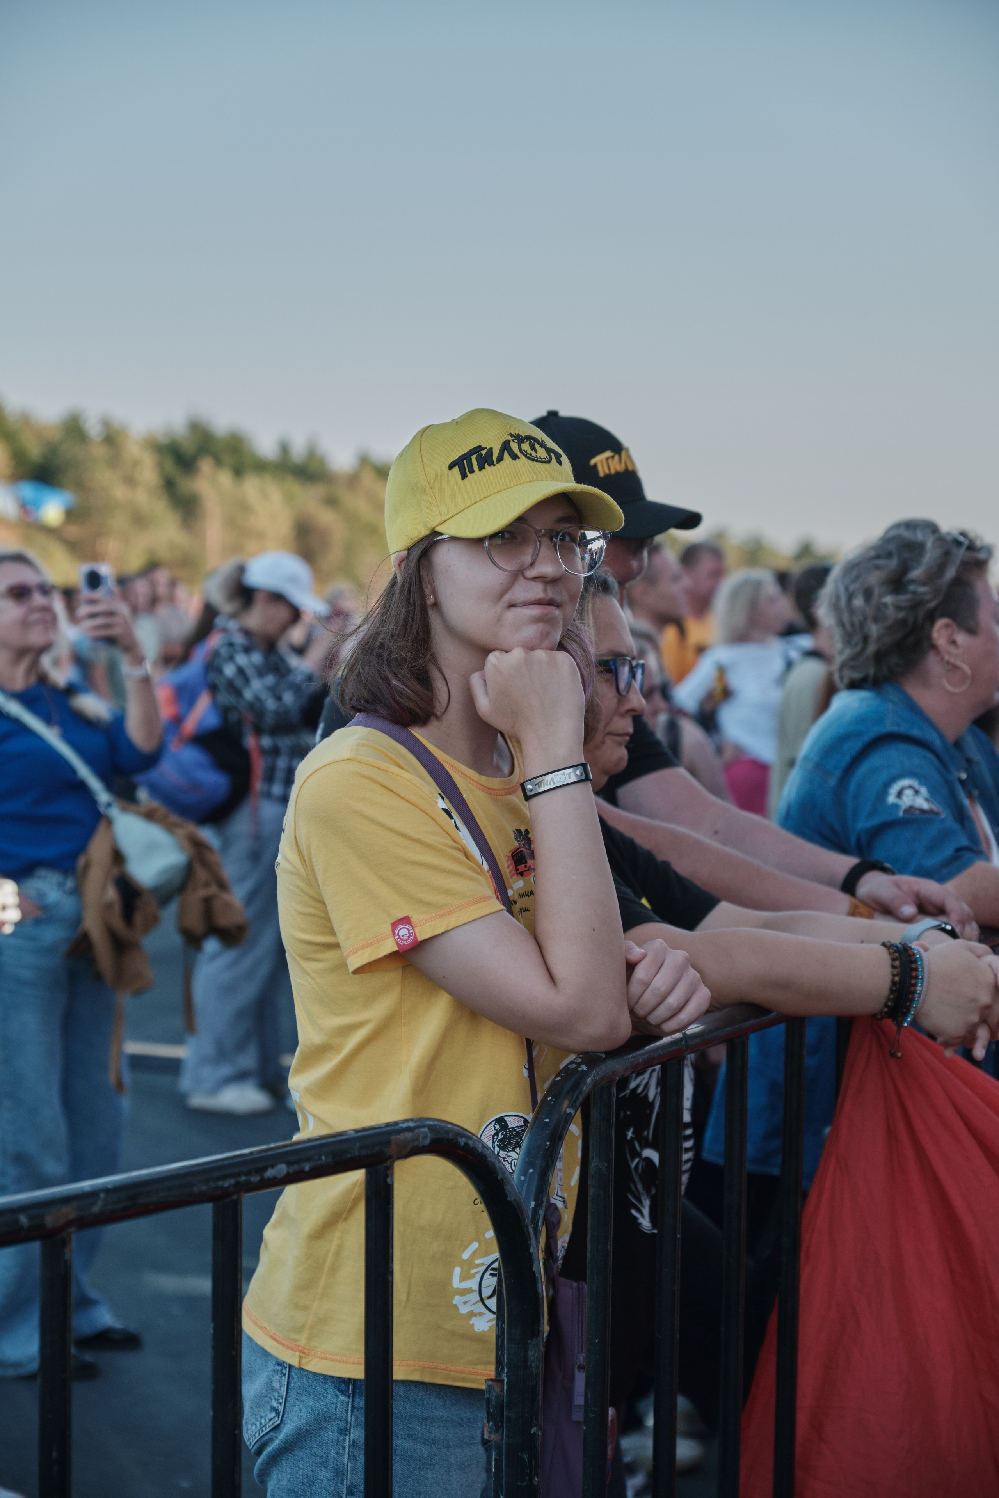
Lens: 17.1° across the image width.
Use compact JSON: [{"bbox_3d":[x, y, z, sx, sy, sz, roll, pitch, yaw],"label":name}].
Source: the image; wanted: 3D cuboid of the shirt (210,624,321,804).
[{"bbox_3d":[-0.669,-0.110,9.600,0.380,0.570,0.450,2,3,18],"label":"shirt"}]

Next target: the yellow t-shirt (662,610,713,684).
[{"bbox_3d":[0.672,-0.133,11.300,0.290,0.690,0.500,4,4,44],"label":"yellow t-shirt"}]

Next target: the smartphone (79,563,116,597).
[{"bbox_3d":[-0.764,-0.278,6.350,0.075,0.160,0.009,-8,3,-33],"label":"smartphone"}]

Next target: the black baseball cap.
[{"bbox_3d":[0.097,-0.315,3.840,0.270,0.145,0.180,2,3,20],"label":"black baseball cap"}]

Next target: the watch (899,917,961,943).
[{"bbox_3d":[0.443,0.199,3.420,0.032,0.052,0.062,0,-40,41],"label":"watch"}]

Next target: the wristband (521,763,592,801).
[{"bbox_3d":[0.051,0.030,2.990,0.064,0.018,0.052,-18,0,0],"label":"wristband"}]

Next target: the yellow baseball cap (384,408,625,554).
[{"bbox_3d":[0.004,-0.248,3.090,0.178,0.138,0.265,-2,4,-34],"label":"yellow baseball cap"}]

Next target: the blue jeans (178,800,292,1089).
[{"bbox_3d":[-0.740,0.552,9.600,0.330,0.930,0.400,2,3,18],"label":"blue jeans"}]

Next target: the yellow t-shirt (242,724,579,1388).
[{"bbox_3d":[-0.086,0.277,3.150,0.310,0.615,0.440,2,4,25],"label":"yellow t-shirt"}]

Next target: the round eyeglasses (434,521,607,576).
[{"bbox_3d":[0.005,-0.183,3.090,0.140,0.050,0.145,-2,4,-34],"label":"round eyeglasses"}]

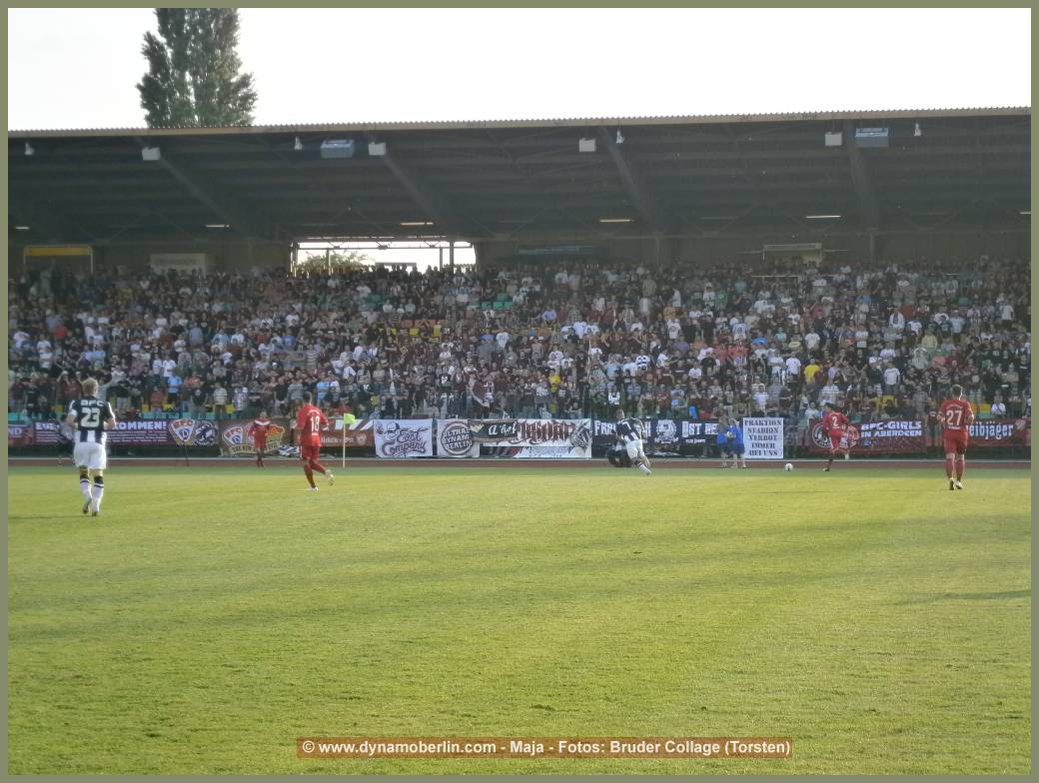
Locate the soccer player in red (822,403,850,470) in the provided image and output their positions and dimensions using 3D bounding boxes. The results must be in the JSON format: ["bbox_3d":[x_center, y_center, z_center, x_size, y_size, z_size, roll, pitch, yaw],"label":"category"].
[{"bbox_3d":[8.086,1.177,66.800,0.650,1.742,0.800,0,-1,-20],"label":"soccer player in red"}]

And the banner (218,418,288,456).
[{"bbox_3d":[-9.036,1.568,89.256,2.515,1.295,0.050,0,-1,11],"label":"banner"}]

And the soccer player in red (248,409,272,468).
[{"bbox_3d":[-7.432,1.356,75.000,0.600,1.653,0.380,0,-1,-3],"label":"soccer player in red"}]

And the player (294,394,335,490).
[{"bbox_3d":[-3.633,0.888,46.300,0.650,1.759,0.550,0,-1,44],"label":"player"}]

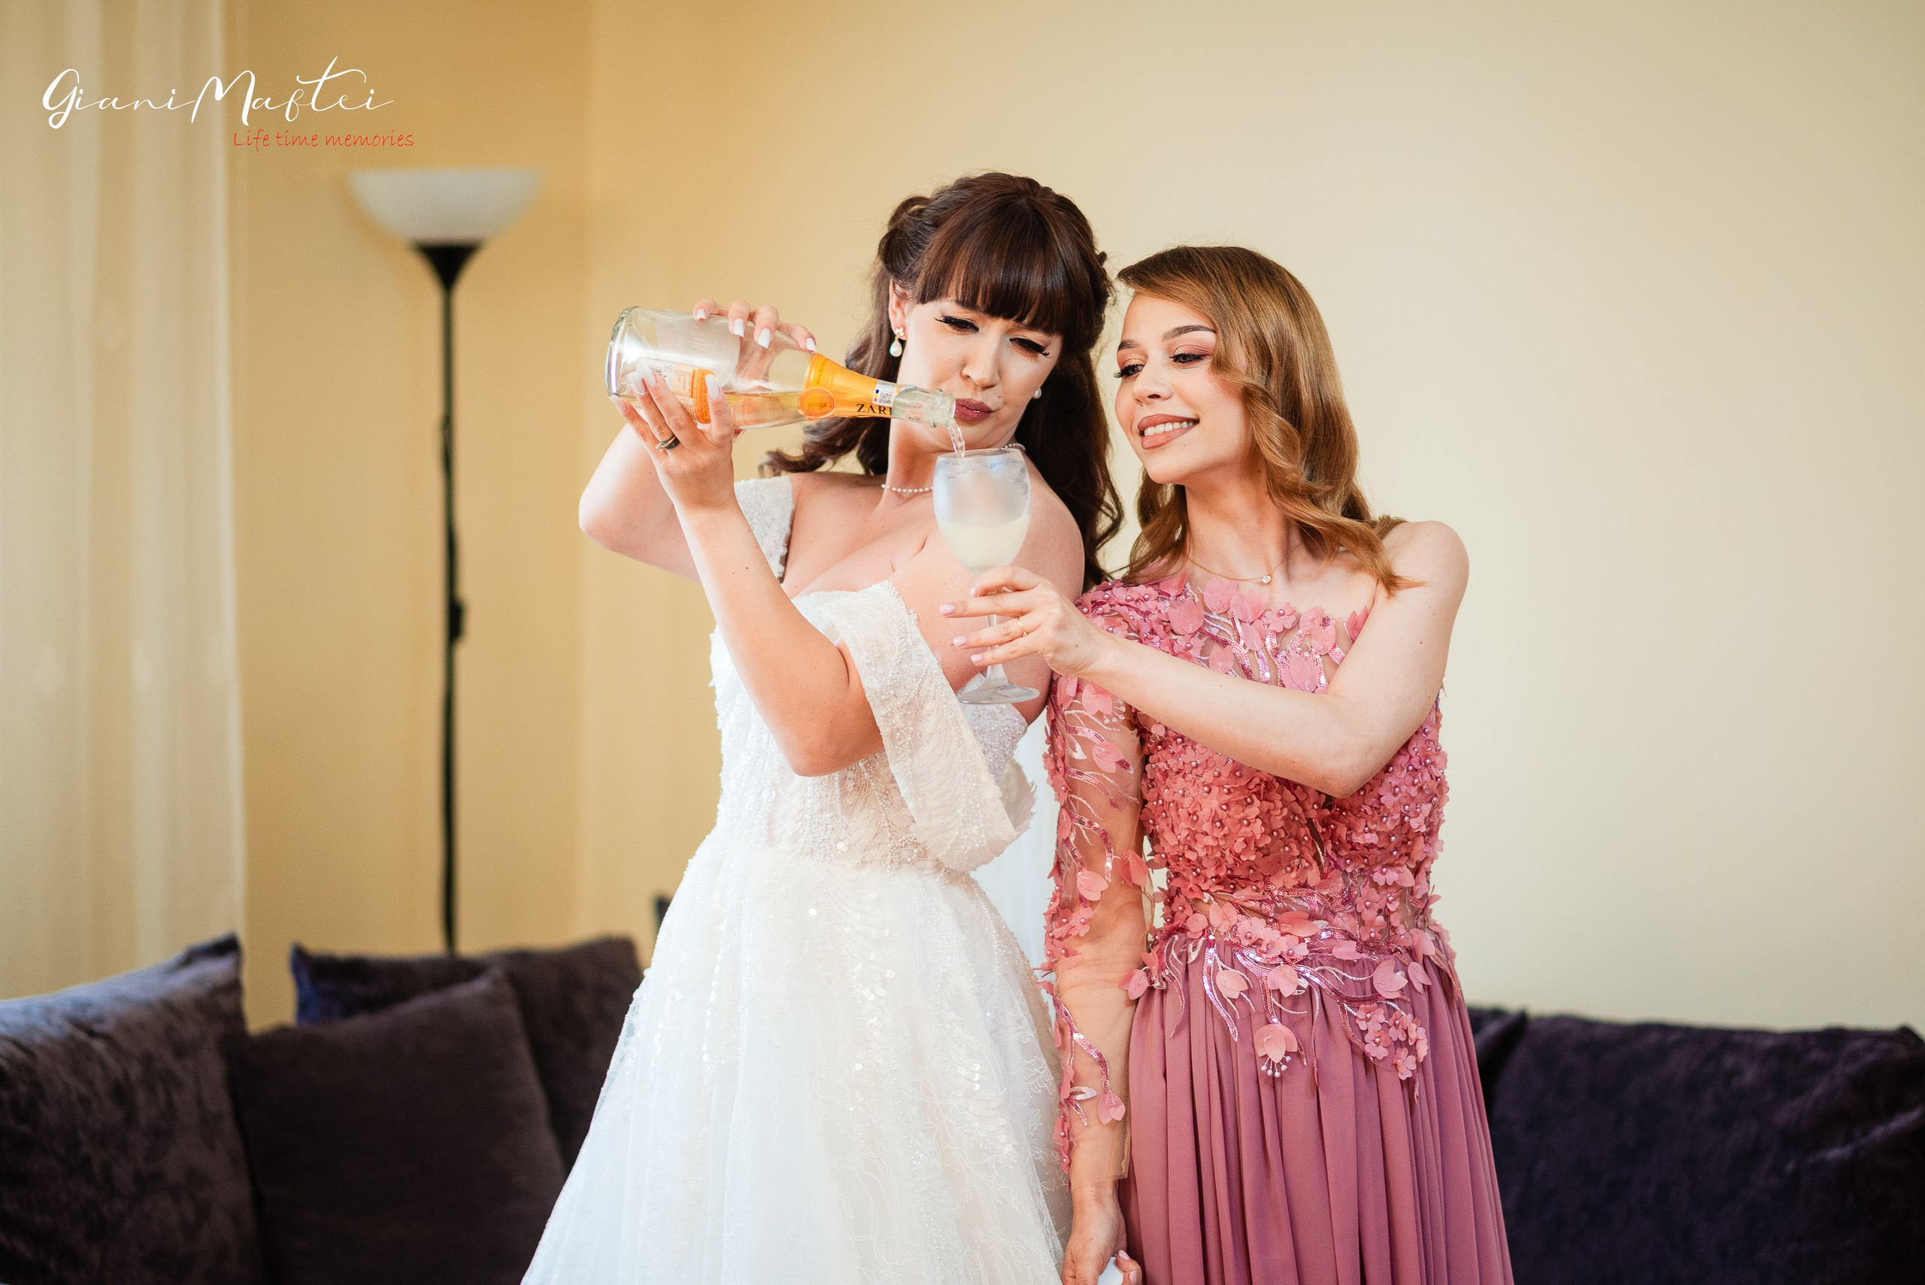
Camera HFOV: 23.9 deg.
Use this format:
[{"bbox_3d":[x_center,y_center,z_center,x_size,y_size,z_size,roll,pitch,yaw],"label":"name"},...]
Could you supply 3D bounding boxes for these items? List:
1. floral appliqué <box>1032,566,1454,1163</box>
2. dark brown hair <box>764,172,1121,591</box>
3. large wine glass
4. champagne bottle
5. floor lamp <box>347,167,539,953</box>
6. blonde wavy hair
[{"bbox_3d":[0.254,0.205,4.070,0.355,0.520,0.230,1,5,2],"label":"floral appliqué"},{"bbox_3d":[-0.017,-0.234,4.100,0.310,0.370,0.260,2,5,-10],"label":"dark brown hair"},{"bbox_3d":[0.023,-0.059,3.900,0.084,0.210,0.084,-3,7,0],"label":"large wine glass"},{"bbox_3d":[-0.155,-0.228,3.950,0.304,0.087,0.087,10,21,17],"label":"champagne bottle"},{"bbox_3d":[-0.721,0.232,6.370,0.265,1.780,0.265,0,5,0],"label":"floor lamp"},{"bbox_3d":[0.270,-0.199,4.080,0.240,0.305,0.240,1,5,35],"label":"blonde wavy hair"}]

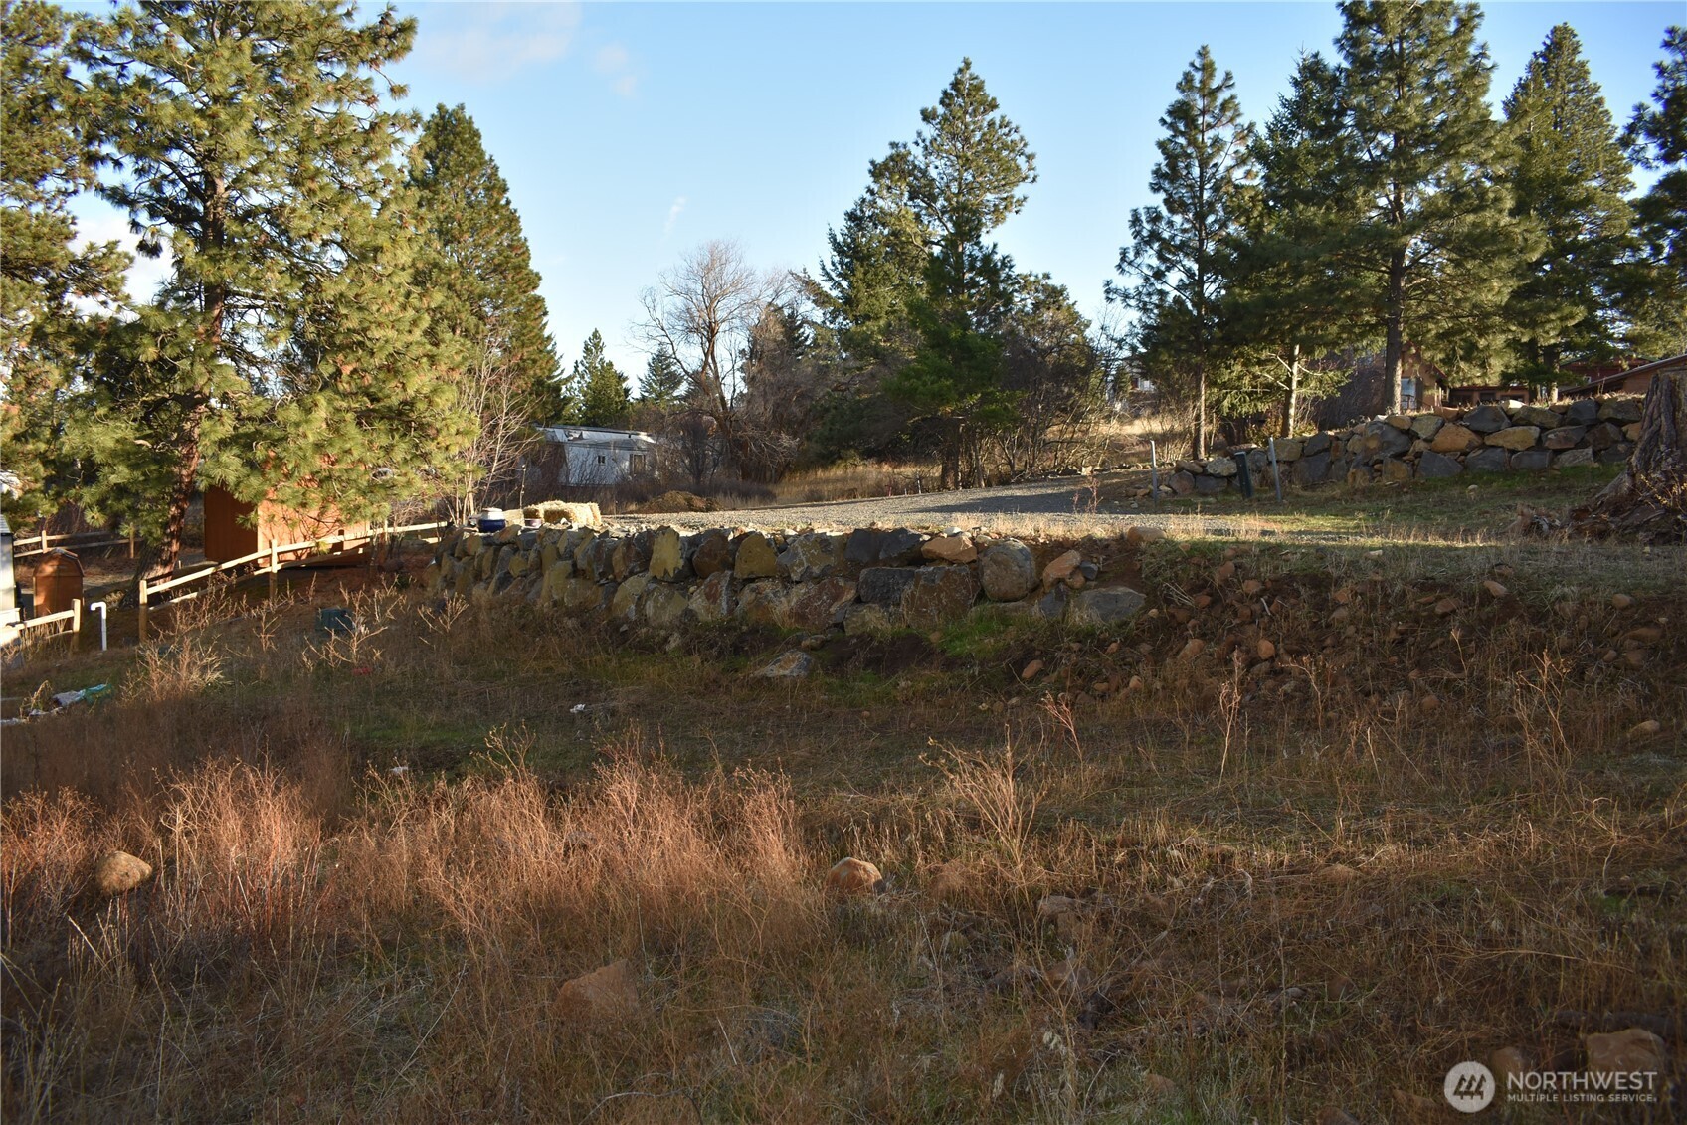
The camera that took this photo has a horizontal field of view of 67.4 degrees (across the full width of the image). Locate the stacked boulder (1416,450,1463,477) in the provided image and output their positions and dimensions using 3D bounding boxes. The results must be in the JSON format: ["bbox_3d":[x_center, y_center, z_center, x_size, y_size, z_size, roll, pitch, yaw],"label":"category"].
[{"bbox_3d":[12.021,-1.991,25.500,0.928,0.541,0.650,0,1,6],"label":"stacked boulder"}]

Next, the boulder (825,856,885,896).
[{"bbox_3d":[0.045,1.353,5.450,0.255,0.145,0.220,0,3,0],"label":"boulder"}]

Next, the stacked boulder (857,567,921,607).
[{"bbox_3d":[0.561,0.300,15.600,0.757,0.473,0.520,0,1,11],"label":"stacked boulder"}]

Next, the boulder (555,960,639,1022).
[{"bbox_3d":[-0.808,1.404,4.150,0.272,0.171,0.230,0,3,0],"label":"boulder"}]

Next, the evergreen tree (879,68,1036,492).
[{"bbox_3d":[3.172,-8.015,35.000,4.266,11.840,4.200,0,1,0],"label":"evergreen tree"}]

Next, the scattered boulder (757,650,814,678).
[{"bbox_3d":[-0.651,1.138,14.200,0.617,0.301,0.450,0,1,0],"label":"scattered boulder"}]

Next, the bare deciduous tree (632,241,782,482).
[{"bbox_3d":[-4.970,-7.583,47.000,5.278,8.757,4.750,0,2,0],"label":"bare deciduous tree"}]

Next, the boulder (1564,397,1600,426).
[{"bbox_3d":[14.903,-3.026,25.500,0.681,0.541,0.550,0,2,9],"label":"boulder"}]

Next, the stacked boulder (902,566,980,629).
[{"bbox_3d":[1.079,0.386,14.000,0.817,0.679,0.680,0,2,14],"label":"stacked boulder"}]

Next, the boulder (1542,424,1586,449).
[{"bbox_3d":[14.404,-2.502,25.300,0.851,0.485,0.600,0,2,9],"label":"boulder"}]

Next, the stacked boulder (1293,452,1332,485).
[{"bbox_3d":[8.715,-1.749,23.500,0.710,0.636,0.600,0,3,0],"label":"stacked boulder"}]

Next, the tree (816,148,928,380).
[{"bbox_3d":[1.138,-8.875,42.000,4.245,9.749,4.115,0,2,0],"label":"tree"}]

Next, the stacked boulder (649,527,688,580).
[{"bbox_3d":[-2.217,-0.108,16.000,0.517,0.700,0.500,1,3,17],"label":"stacked boulder"}]

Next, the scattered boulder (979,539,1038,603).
[{"bbox_3d":[1.979,0.103,15.200,0.660,0.706,0.600,0,1,11],"label":"scattered boulder"}]

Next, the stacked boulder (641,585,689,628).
[{"bbox_3d":[-2.250,0.558,16.000,0.617,0.567,0.500,1,3,17],"label":"stacked boulder"}]

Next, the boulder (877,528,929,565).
[{"bbox_3d":[0.732,-0.197,15.800,0.639,0.463,0.500,0,1,11],"label":"boulder"}]

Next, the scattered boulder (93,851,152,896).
[{"bbox_3d":[-3.106,1.342,5.450,0.255,0.176,0.220,0,3,0],"label":"scattered boulder"}]

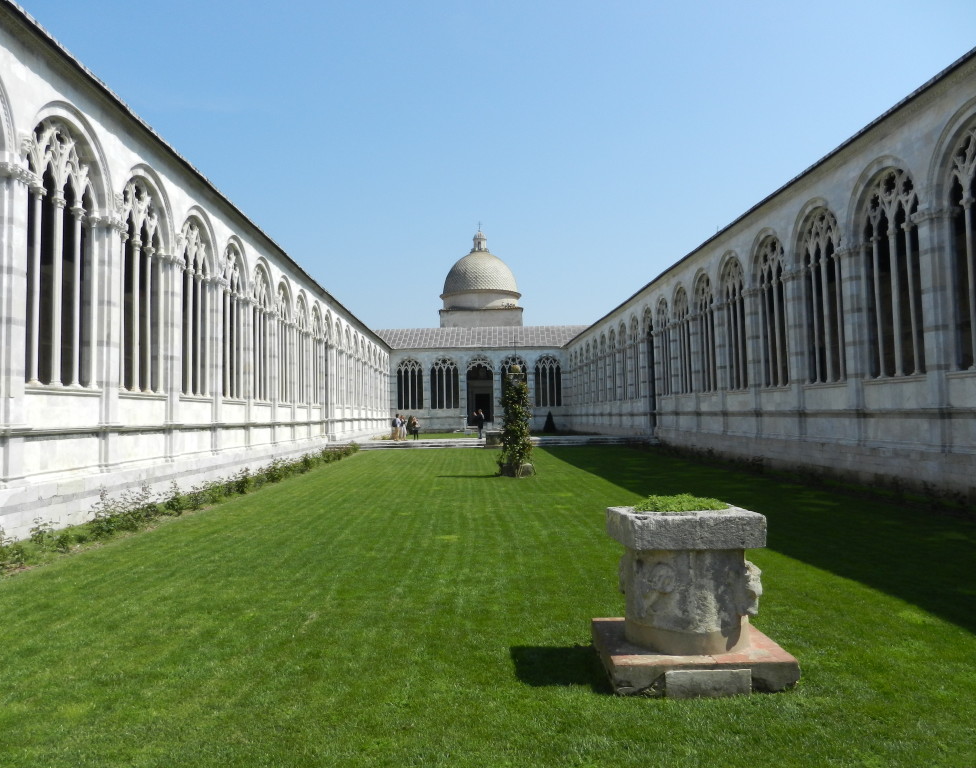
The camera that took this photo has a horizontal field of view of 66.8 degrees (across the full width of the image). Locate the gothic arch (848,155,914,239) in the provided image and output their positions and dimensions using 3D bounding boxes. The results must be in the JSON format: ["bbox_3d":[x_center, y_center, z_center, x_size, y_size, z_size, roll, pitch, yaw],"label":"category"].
[{"bbox_3d":[11.133,-5.386,20.464,0.485,2.115,3.395,-1,-2,-2],"label":"gothic arch"}]

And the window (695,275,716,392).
[{"bbox_3d":[10.780,-2.446,35.868,0.485,5.946,3.104,-1,-2,-2],"label":"window"}]

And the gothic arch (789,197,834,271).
[{"bbox_3d":[11.170,-5.273,25.437,0.500,2.100,3.600,-1,-2,-2],"label":"gothic arch"}]

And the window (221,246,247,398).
[{"bbox_3d":[-9.746,-2.368,27.925,0.485,5.946,3.104,-1,-2,-2],"label":"window"}]

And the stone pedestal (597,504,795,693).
[{"bbox_3d":[1.484,1.544,5.626,1.251,1.174,1.212,-1,-2,1],"label":"stone pedestal"}]

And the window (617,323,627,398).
[{"bbox_3d":[10.287,-1.687,56.947,0.450,5.970,3.050,-1,-2,-2],"label":"window"}]

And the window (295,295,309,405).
[{"bbox_3d":[-10.220,-1.927,40.856,0.450,5.970,3.050,-1,-2,-2],"label":"window"}]

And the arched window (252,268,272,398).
[{"bbox_3d":[-9.850,-2.201,31.800,0.485,5.946,3.104,-1,-2,-2],"label":"arched window"}]

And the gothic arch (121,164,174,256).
[{"bbox_3d":[-9.564,-4.974,20.272,0.485,2.115,3.395,-1,-2,-2],"label":"gothic arch"}]

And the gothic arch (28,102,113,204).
[{"bbox_3d":[-9.471,-5.191,16.908,0.500,2.100,3.600,-1,-2,-2],"label":"gothic arch"}]

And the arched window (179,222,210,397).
[{"bbox_3d":[-9.641,-2.535,24.050,0.485,5.946,3.104,-1,-2,-2],"label":"arched window"}]

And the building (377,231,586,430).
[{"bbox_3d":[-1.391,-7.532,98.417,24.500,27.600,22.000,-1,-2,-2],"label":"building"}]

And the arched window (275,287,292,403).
[{"bbox_3d":[-9.955,-2.034,35.675,0.485,5.946,3.104,-1,-2,-2],"label":"arched window"}]

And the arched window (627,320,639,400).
[{"bbox_3d":[10.355,-1.766,51.659,0.485,5.946,3.104,-1,-2,-2],"label":"arched window"}]

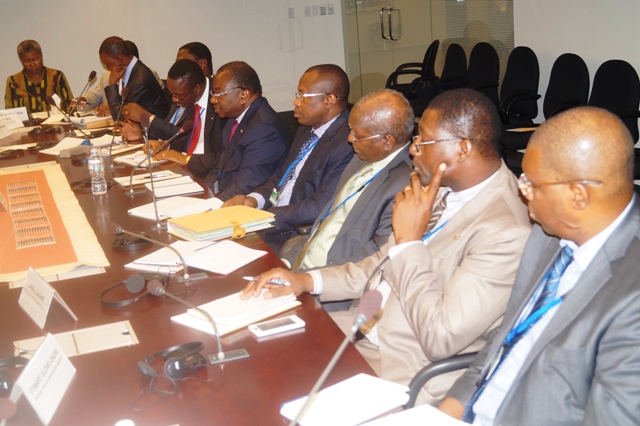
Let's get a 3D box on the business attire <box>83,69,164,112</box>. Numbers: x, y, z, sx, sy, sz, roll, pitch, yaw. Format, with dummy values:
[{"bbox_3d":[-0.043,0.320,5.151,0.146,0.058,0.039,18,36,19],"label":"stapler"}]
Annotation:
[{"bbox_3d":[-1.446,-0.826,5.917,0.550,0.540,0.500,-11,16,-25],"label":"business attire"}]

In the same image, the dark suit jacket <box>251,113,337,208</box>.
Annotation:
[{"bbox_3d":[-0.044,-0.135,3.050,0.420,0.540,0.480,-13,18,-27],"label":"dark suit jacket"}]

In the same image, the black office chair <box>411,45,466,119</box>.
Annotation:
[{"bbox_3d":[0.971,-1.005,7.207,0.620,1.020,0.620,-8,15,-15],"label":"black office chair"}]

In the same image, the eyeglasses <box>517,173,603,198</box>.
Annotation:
[{"bbox_3d":[0.434,-0.061,1.458,0.145,0.045,0.140,-2,17,10],"label":"eyeglasses"}]

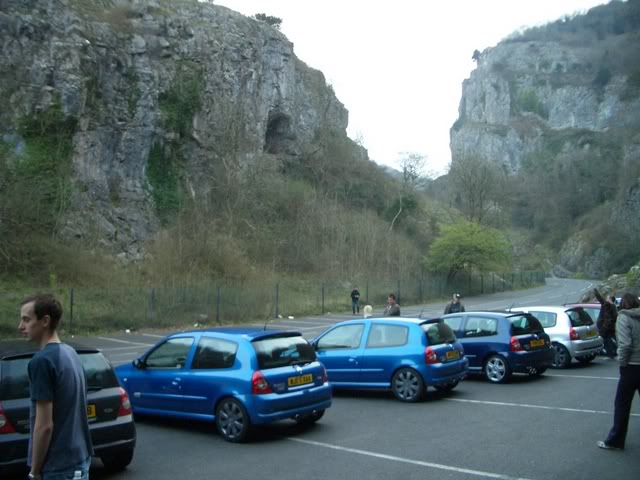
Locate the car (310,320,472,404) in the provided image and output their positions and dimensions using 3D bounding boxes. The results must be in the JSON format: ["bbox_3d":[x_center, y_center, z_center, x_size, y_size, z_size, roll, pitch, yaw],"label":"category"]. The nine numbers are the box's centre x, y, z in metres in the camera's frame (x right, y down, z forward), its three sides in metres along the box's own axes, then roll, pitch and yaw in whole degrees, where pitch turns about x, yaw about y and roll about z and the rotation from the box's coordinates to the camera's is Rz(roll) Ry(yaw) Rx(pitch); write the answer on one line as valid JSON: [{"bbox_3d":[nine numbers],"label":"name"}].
[{"bbox_3d":[0.859,2.255,12.604,3.810,1.420,1.680,-6,-7,35],"label":"car"}]

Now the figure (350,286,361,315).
[{"bbox_3d":[2.247,3.868,40.916,0.550,1.750,0.380,0,-6,-9],"label":"figure"}]

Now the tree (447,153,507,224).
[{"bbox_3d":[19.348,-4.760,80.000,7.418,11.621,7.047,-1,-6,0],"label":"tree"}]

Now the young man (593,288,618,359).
[{"bbox_3d":[7.496,2.196,16.925,0.640,1.820,0.520,-1,-6,6],"label":"young man"}]

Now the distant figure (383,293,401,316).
[{"bbox_3d":[1.713,2.148,15.215,0.520,1.760,0.360,-5,-7,37],"label":"distant figure"}]

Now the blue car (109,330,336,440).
[{"bbox_3d":[-1.730,2.102,9.888,3.810,1.420,1.680,-7,-7,38],"label":"blue car"}]

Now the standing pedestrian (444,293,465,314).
[{"bbox_3d":[3.570,2.299,16.915,0.550,1.770,0.360,-1,-6,7],"label":"standing pedestrian"}]

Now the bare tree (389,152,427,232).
[{"bbox_3d":[9.736,-5.285,72.000,4.228,8.901,4.228,-1,-6,0],"label":"bare tree"}]

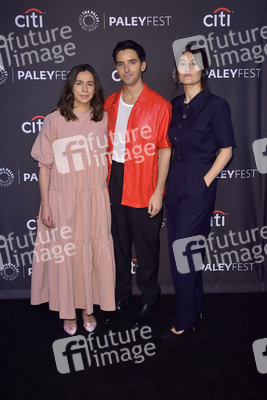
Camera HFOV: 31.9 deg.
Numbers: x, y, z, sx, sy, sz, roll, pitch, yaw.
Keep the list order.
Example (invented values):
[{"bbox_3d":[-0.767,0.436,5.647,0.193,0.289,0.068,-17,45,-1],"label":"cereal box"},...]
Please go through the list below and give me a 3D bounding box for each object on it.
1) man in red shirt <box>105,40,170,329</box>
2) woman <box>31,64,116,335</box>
[{"bbox_3d":[0.011,-0.103,3.061,0.510,1.790,0.380,2,12,15],"label":"man in red shirt"},{"bbox_3d":[-0.360,0.005,2.929,0.560,1.640,0.390,-2,12,-5],"label":"woman"}]

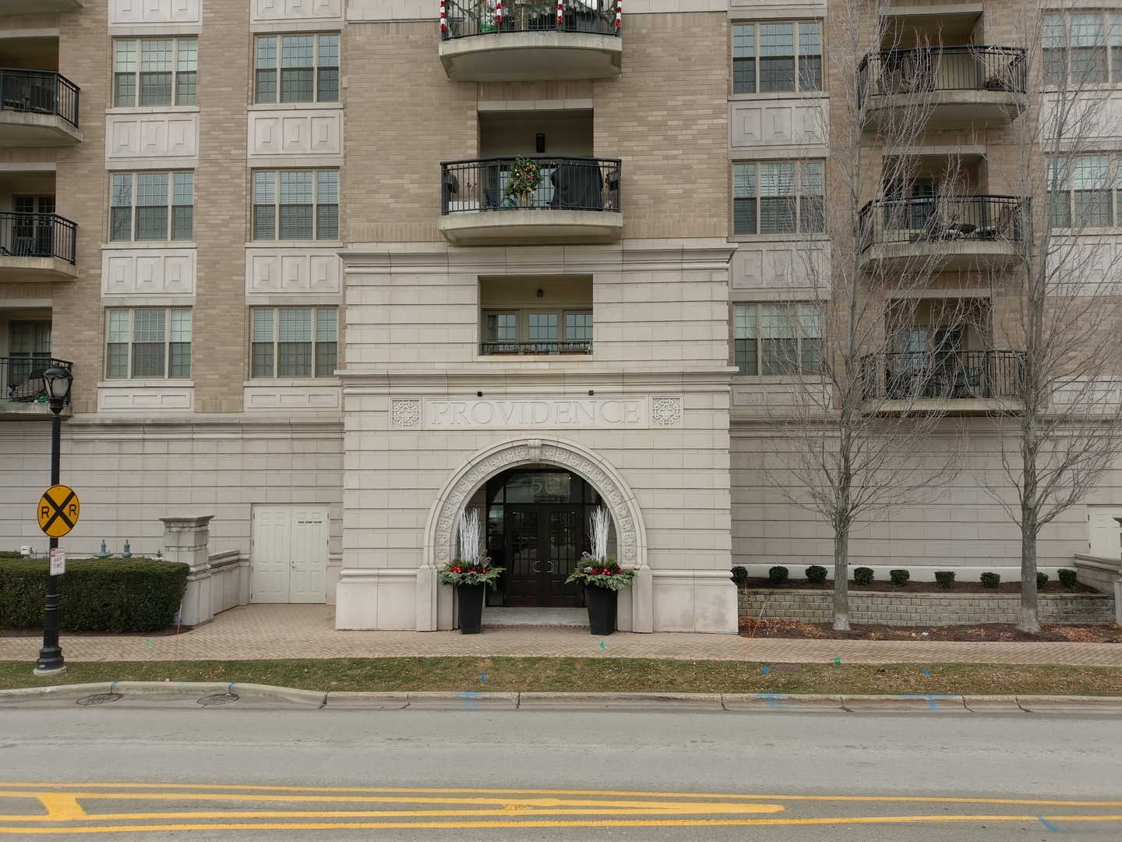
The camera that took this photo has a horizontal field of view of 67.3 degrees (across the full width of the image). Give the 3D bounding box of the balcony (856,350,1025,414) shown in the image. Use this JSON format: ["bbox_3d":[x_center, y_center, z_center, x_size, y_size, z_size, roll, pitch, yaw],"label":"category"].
[{"bbox_3d":[8.863,-0.834,19.376,3.540,1.387,1.270,0,-2,3],"label":"balcony"}]

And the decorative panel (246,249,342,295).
[{"bbox_3d":[-6.655,-3.693,20.996,2.450,1.210,0.130,0,-2,3],"label":"decorative panel"}]

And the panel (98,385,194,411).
[{"bbox_3d":[-10.243,-0.552,20.802,2.430,0.640,0.120,0,-3,3],"label":"panel"}]

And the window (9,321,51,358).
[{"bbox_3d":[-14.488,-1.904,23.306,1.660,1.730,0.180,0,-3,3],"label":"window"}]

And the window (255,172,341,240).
[{"bbox_3d":[-6.641,-5.421,21.115,2.181,1.792,0.180,0,-3,3],"label":"window"}]

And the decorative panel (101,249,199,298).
[{"bbox_3d":[-10.355,-3.739,21.194,2.450,1.230,0.130,0,-2,3],"label":"decorative panel"}]

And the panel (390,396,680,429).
[{"bbox_3d":[-0.511,-0.164,17.531,6.130,0.670,0.100,0,-3,3],"label":"panel"}]

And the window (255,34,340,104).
[{"bbox_3d":[-6.665,-8.888,21.280,2.187,1.809,0.180,0,-3,3],"label":"window"}]

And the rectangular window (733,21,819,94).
[{"bbox_3d":[5.314,-8.916,20.682,2.180,1.810,0.150,0,-2,3],"label":"rectangular window"}]

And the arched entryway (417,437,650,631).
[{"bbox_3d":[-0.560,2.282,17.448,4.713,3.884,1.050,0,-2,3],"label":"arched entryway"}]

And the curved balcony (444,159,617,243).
[{"bbox_3d":[-0.568,-4.330,16.736,3.570,1.428,1.270,0,-2,3],"label":"curved balcony"}]

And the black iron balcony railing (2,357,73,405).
[{"bbox_3d":[-13.875,-0.948,20.325,3.450,1.050,1.350,0,-3,3],"label":"black iron balcony railing"}]

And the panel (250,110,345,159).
[{"bbox_3d":[-6.592,-7.119,20.958,2.410,1.250,0.120,0,-3,3],"label":"panel"}]

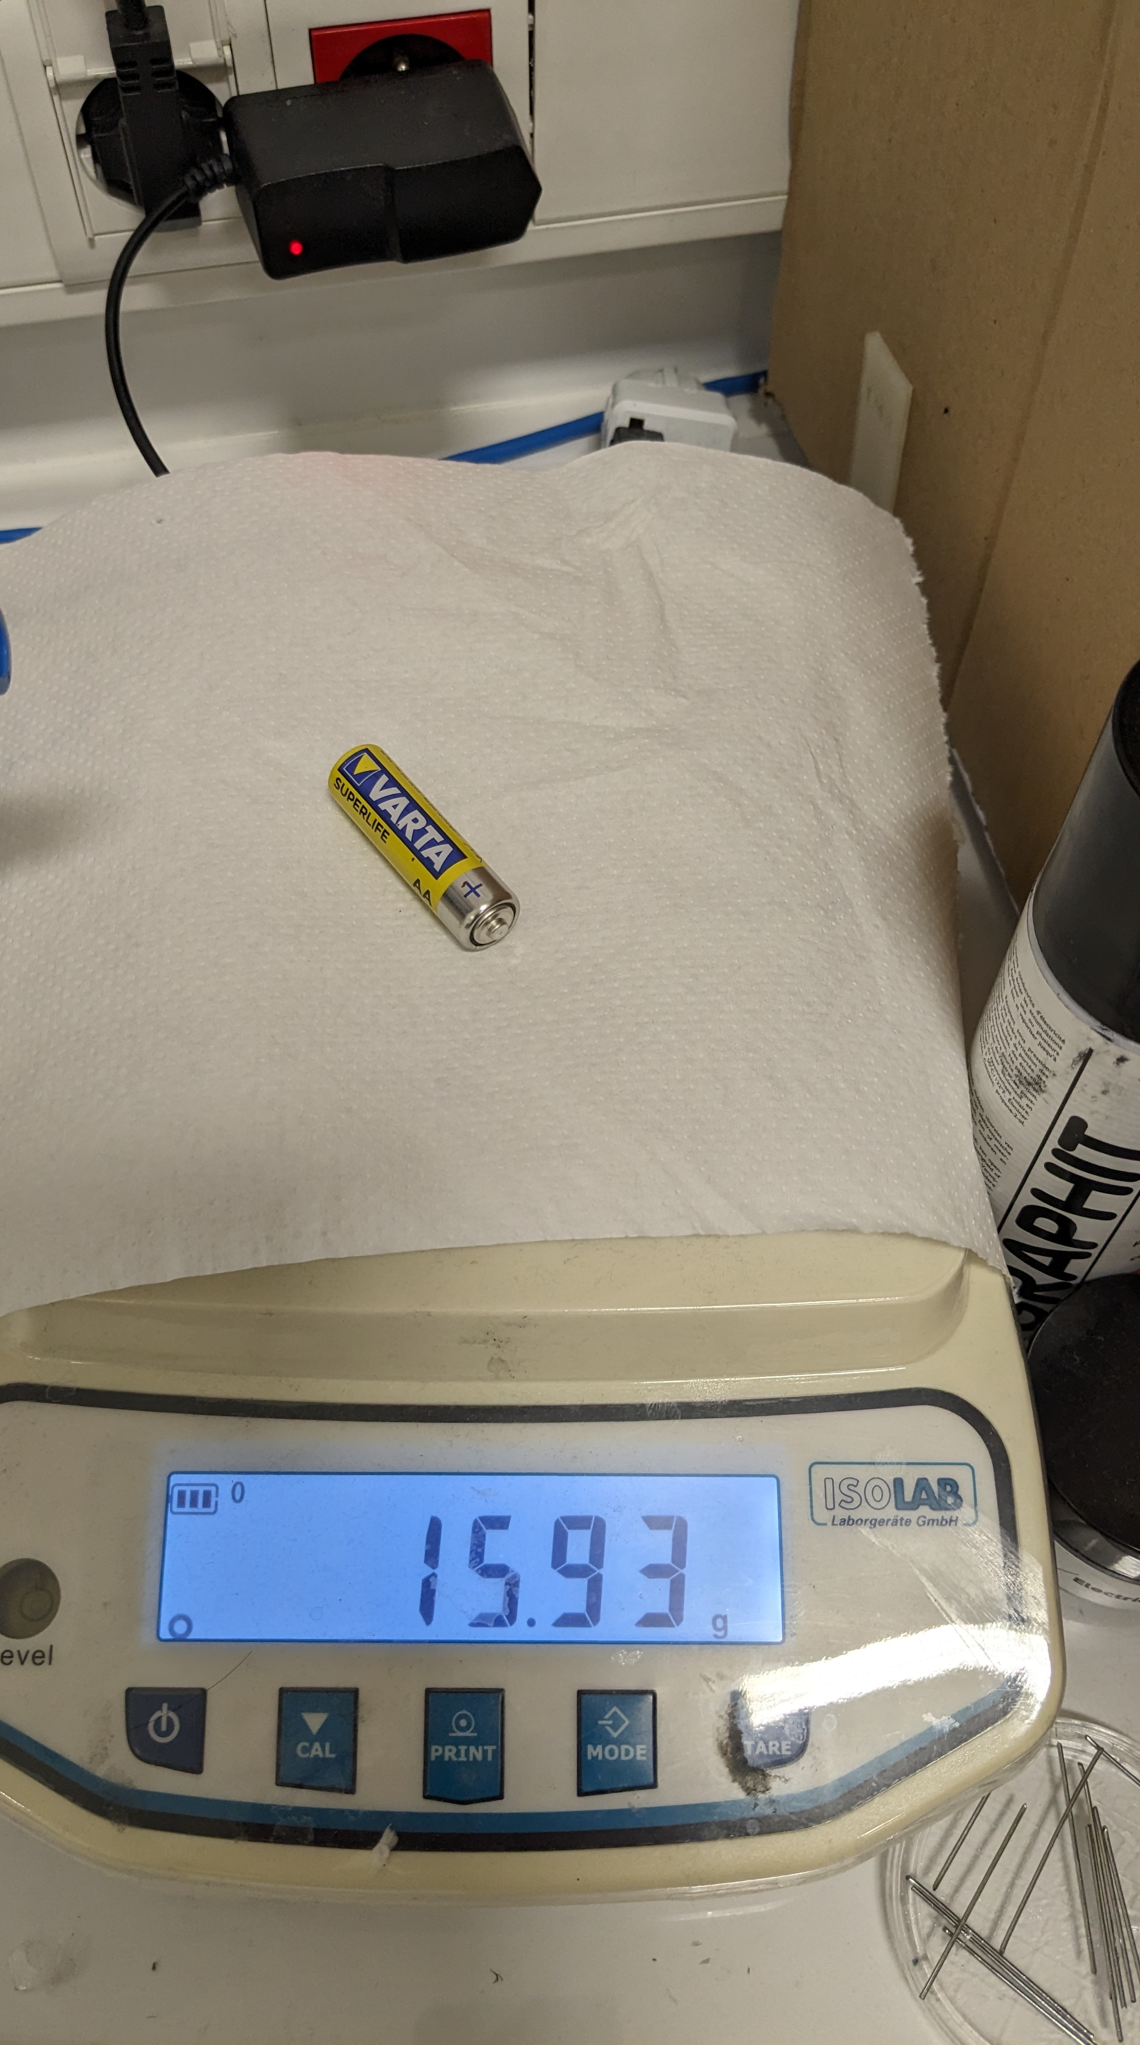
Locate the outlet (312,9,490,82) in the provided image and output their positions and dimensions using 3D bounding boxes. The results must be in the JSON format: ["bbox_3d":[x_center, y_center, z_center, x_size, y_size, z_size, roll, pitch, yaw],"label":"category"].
[{"bbox_3d":[-0.043,-0.239,0.414,0.045,0.045,0.014,-11,57,-8],"label":"outlet"}]

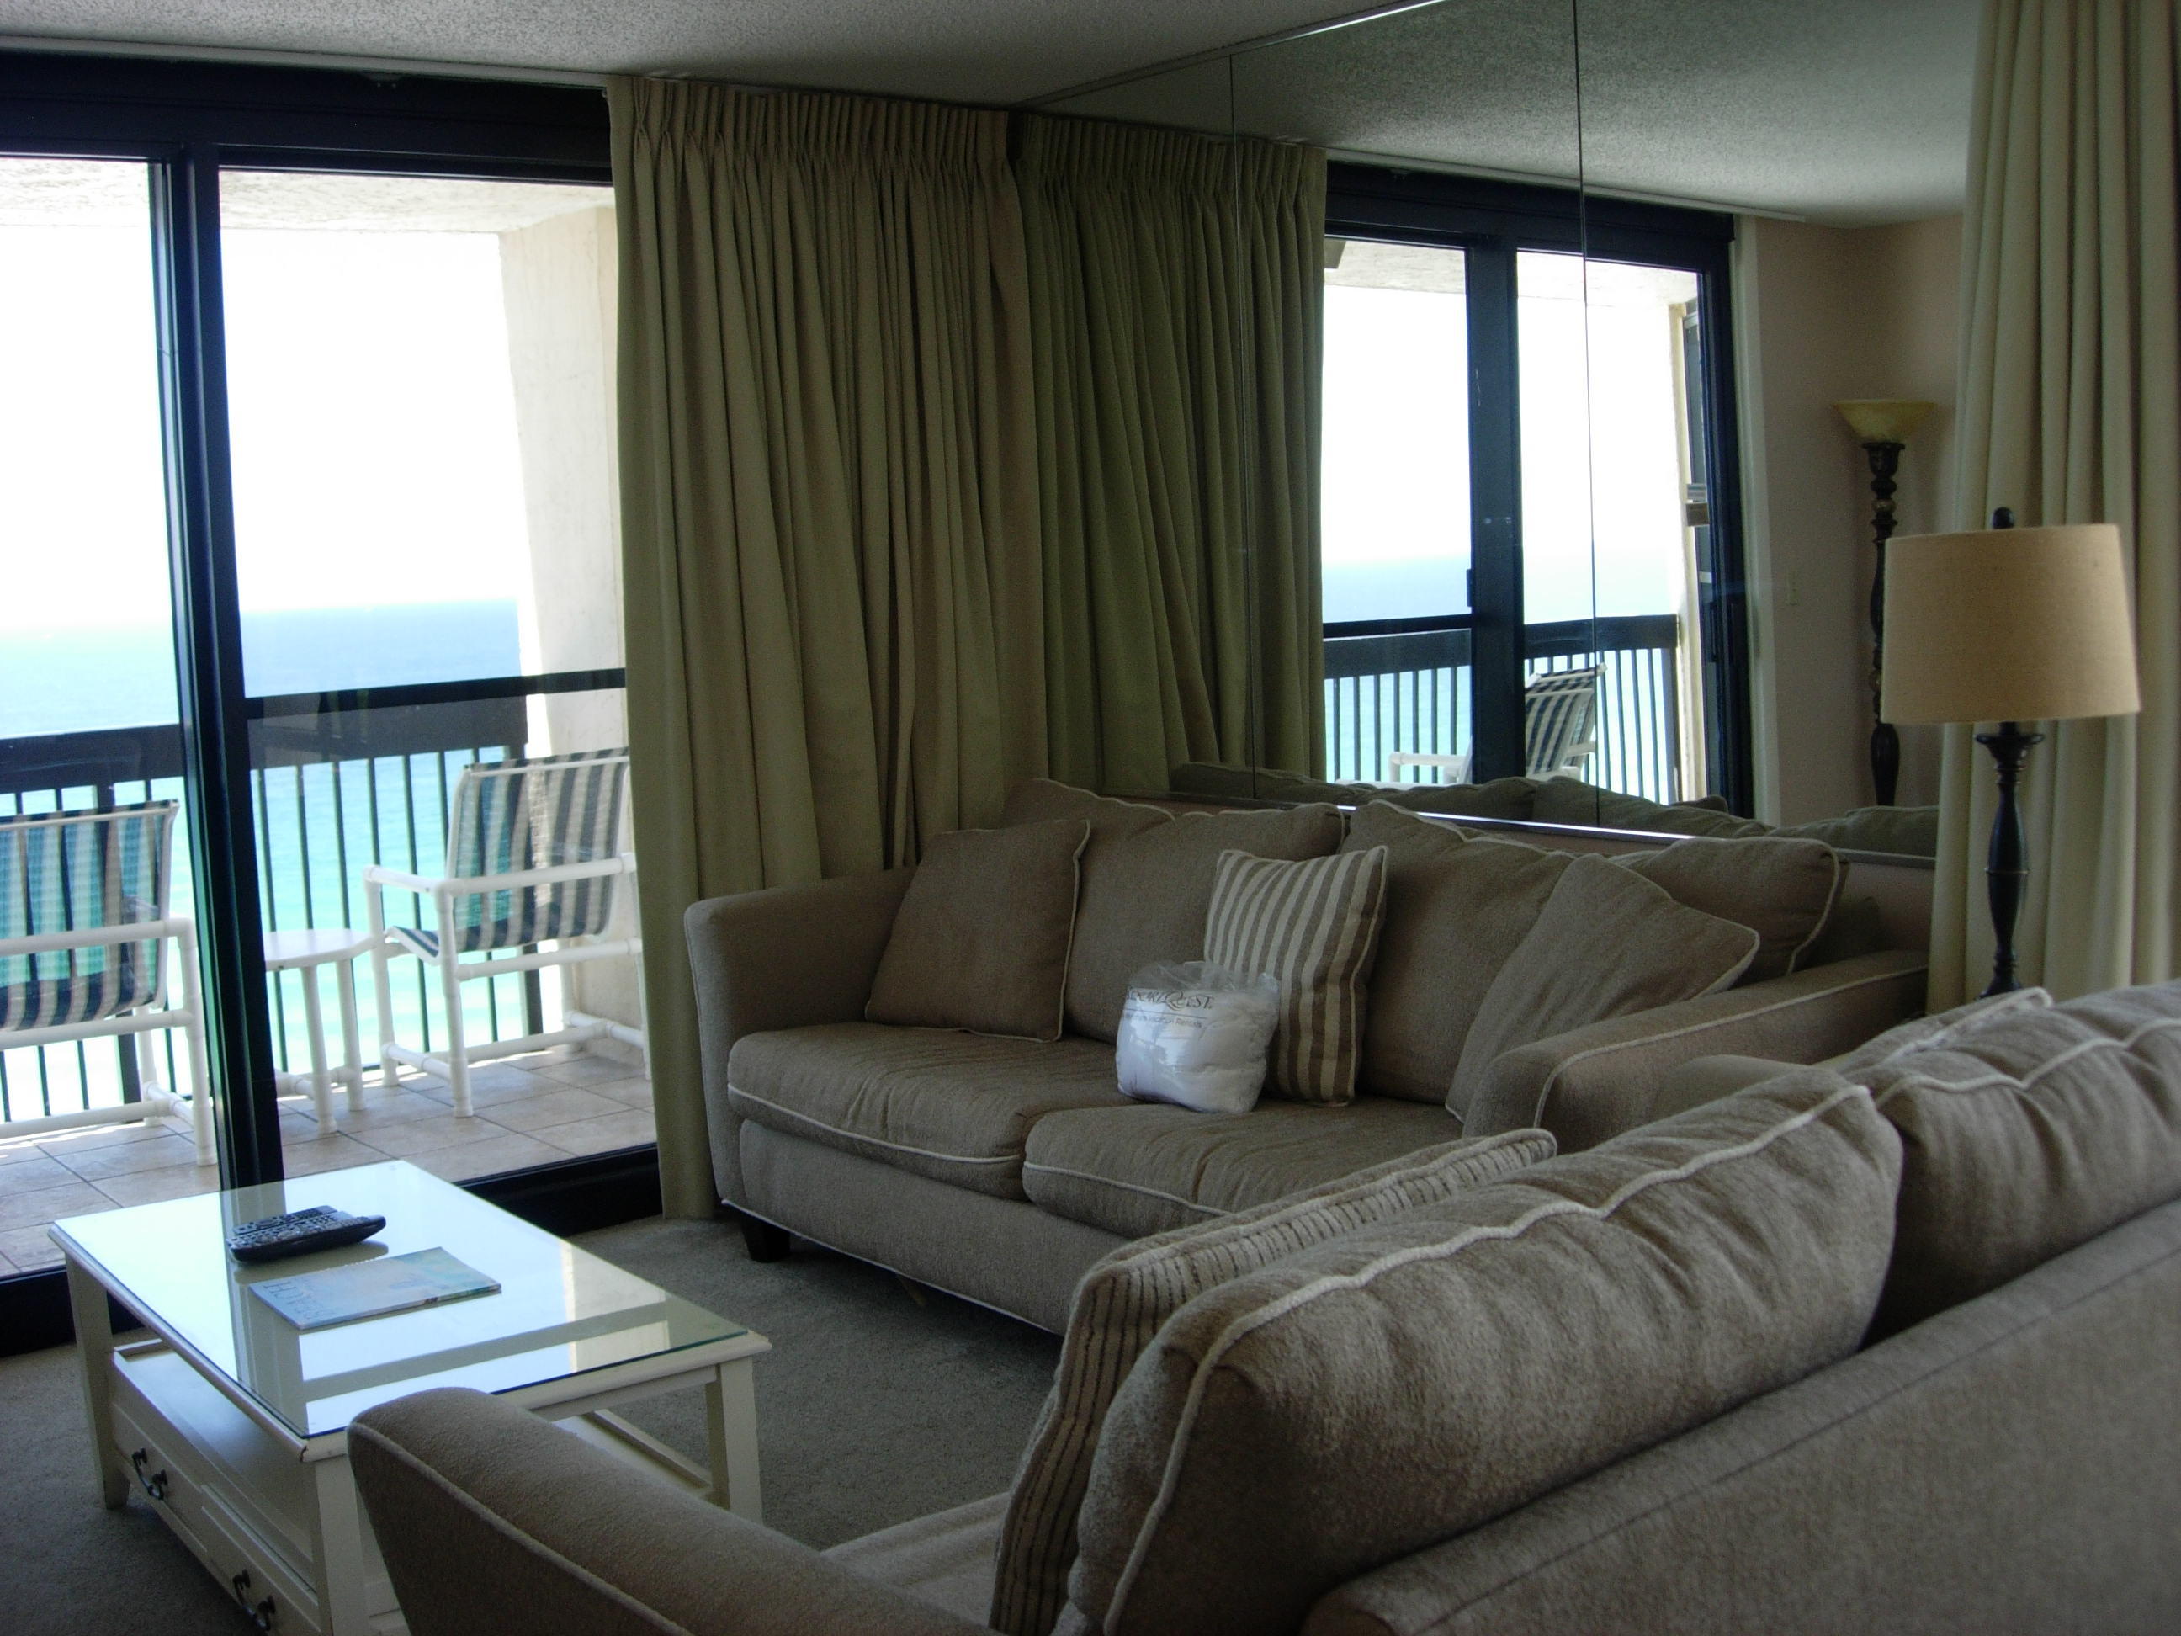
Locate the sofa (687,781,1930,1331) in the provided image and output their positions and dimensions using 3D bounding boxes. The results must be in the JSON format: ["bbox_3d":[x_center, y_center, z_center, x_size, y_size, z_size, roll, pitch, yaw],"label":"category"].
[{"bbox_3d":[0.242,0.439,4.096,0.911,0.904,2.323,-7,7,-35],"label":"sofa"}]

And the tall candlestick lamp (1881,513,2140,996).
[{"bbox_3d":[1.173,-0.070,3.068,0.330,0.635,0.330,-7,7,-35],"label":"tall candlestick lamp"}]

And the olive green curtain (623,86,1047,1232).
[{"bbox_3d":[-0.531,-0.379,5.232,1.030,2.363,0.172,-7,7,-35],"label":"olive green curtain"}]

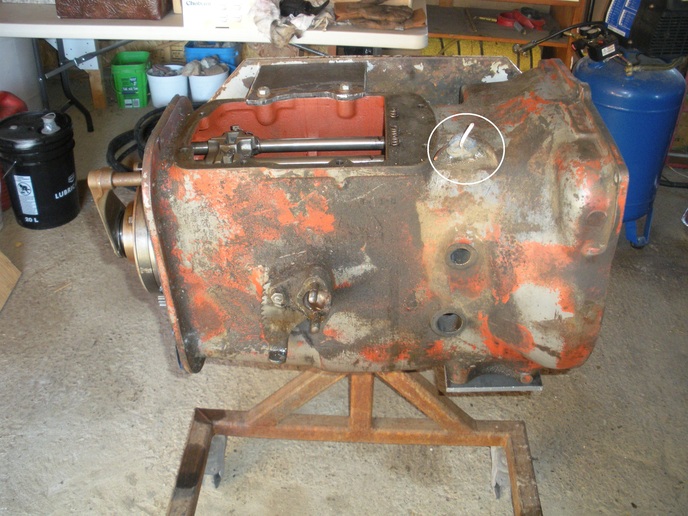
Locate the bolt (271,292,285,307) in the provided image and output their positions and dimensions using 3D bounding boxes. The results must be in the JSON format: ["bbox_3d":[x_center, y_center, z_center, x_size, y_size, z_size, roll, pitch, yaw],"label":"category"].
[{"bbox_3d":[-0.111,0.069,1.195,0.020,0.019,0.015,2,32,0],"label":"bolt"}]

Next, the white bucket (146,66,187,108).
[{"bbox_3d":[-1.003,-0.972,4.069,0.230,0.195,0.230,1,32,-1],"label":"white bucket"}]

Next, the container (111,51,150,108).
[{"bbox_3d":[-1.193,-1.008,4.064,0.200,0.260,0.235,-3,33,-7],"label":"container"}]

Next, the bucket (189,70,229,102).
[{"bbox_3d":[-0.775,-0.985,4.096,0.230,0.195,0.230,1,32,-1],"label":"bucket"}]

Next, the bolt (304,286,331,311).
[{"bbox_3d":[-0.042,0.067,1.160,0.038,0.036,0.032,2,32,0],"label":"bolt"}]

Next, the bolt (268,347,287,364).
[{"bbox_3d":[-0.115,0.169,1.235,0.029,0.025,0.022,2,32,0],"label":"bolt"}]

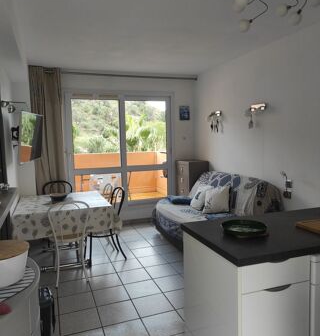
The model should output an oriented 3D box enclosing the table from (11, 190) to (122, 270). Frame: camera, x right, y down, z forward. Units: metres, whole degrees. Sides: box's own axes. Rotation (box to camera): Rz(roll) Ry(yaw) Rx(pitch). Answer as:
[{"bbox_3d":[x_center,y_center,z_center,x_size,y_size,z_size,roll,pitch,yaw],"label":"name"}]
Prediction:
[{"bbox_3d":[-1.154,0.766,3.752,1.055,0.746,1.161,-4,6,-20],"label":"table"}]

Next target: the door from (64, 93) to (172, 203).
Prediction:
[{"bbox_3d":[-0.608,-0.283,5.165,1.775,1.903,0.103,-4,6,-20],"label":"door"}]

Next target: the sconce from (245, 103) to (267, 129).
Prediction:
[{"bbox_3d":[1.193,-0.664,3.858,0.109,0.312,0.312,-4,6,-20],"label":"sconce"}]

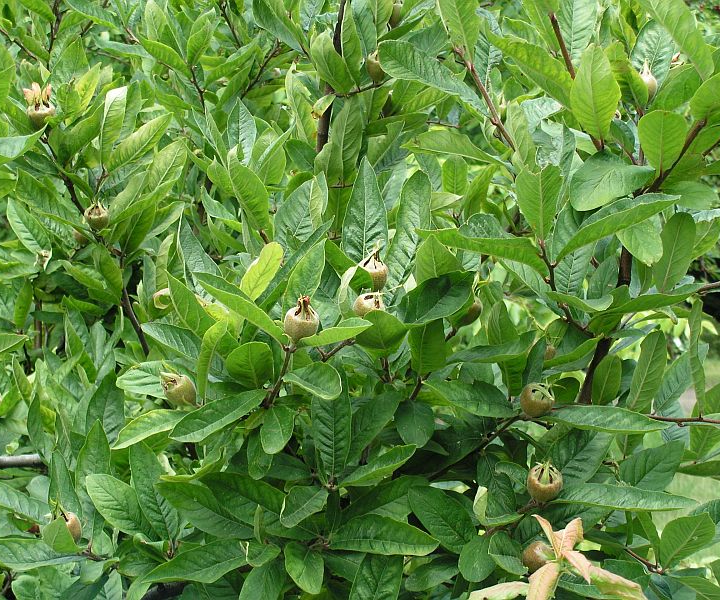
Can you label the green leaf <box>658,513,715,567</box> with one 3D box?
[{"bbox_3d":[0.294,0.217,1.420,0.041,0.072,0.012,32,27,-15],"label":"green leaf"}]

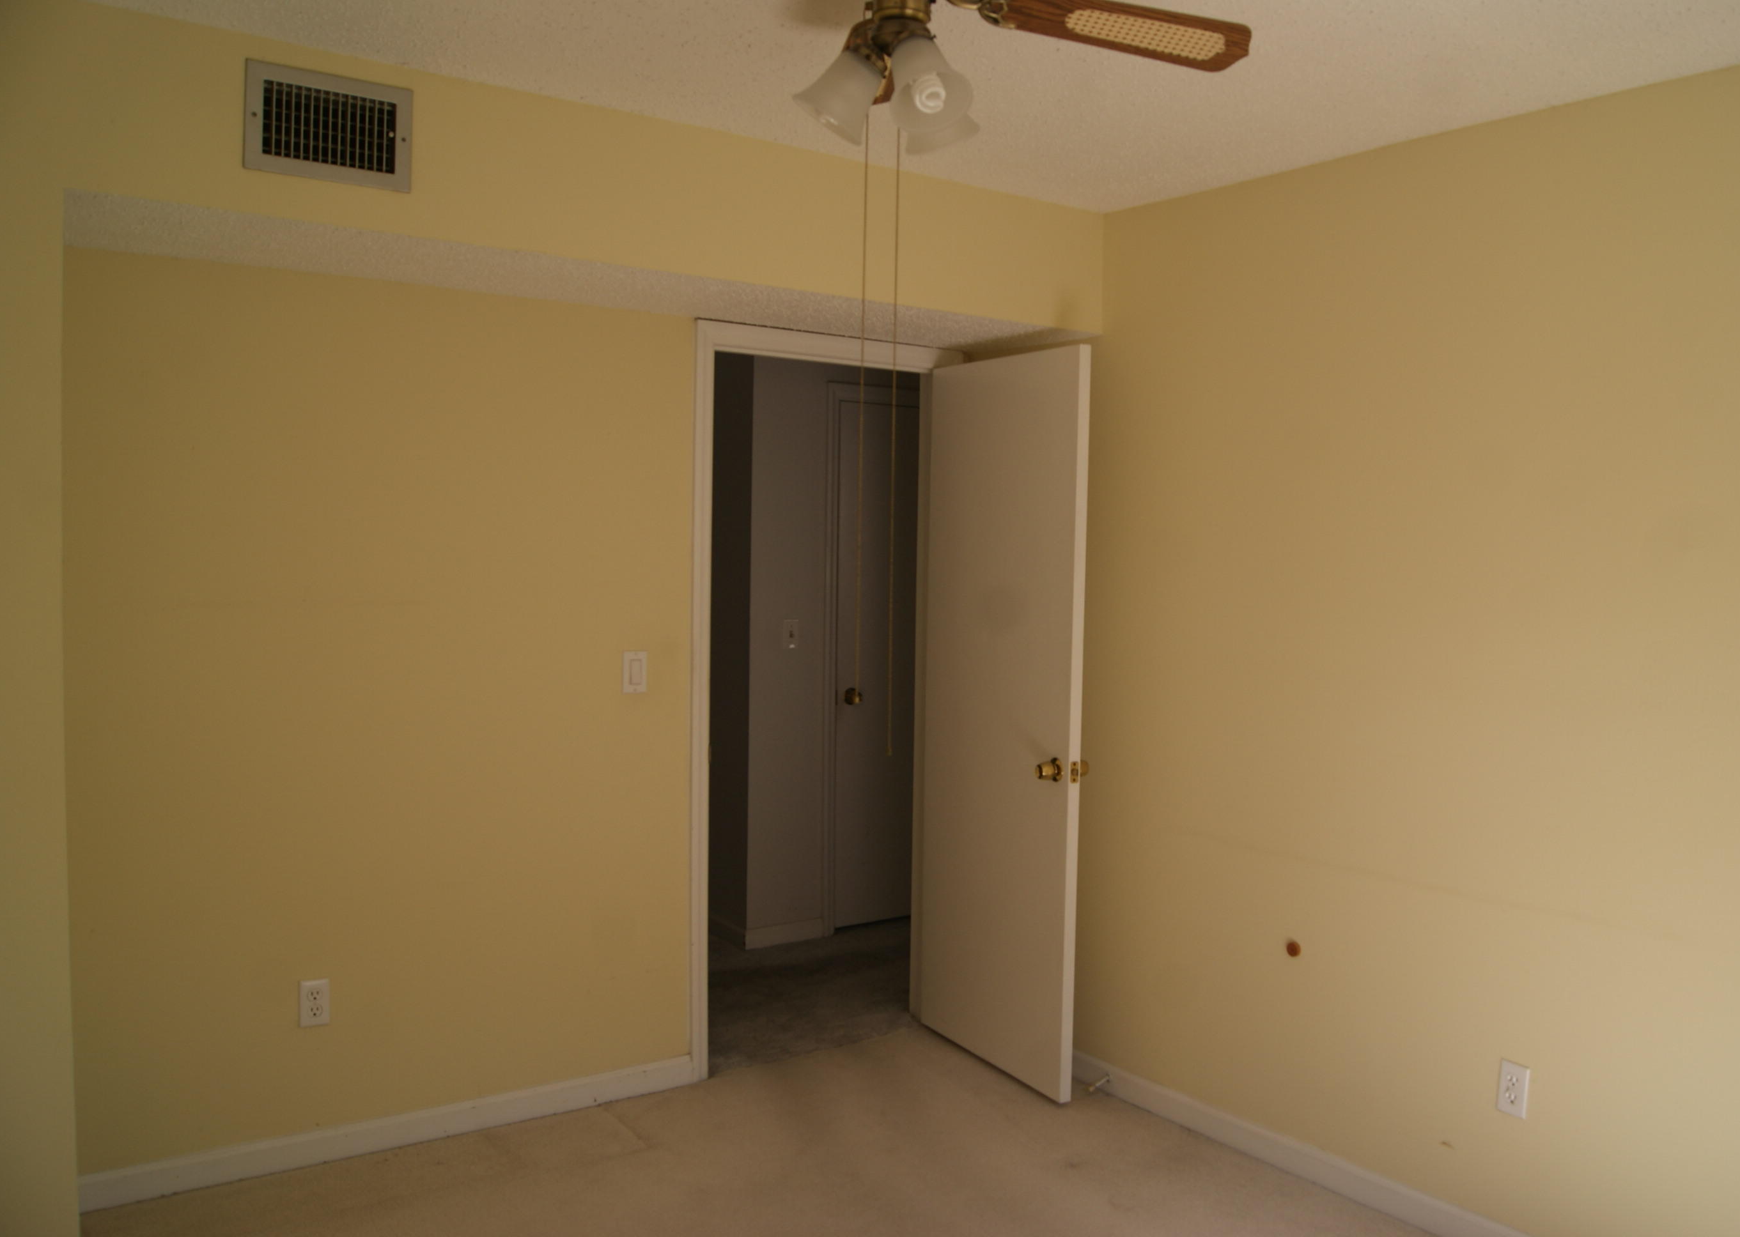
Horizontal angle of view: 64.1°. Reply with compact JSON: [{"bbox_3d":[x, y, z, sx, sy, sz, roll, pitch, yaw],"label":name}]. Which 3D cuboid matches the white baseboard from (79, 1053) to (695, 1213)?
[{"bbox_3d":[-1.131,1.260,3.452,1.560,0.083,0.015,-1,3,-35],"label":"white baseboard"}]

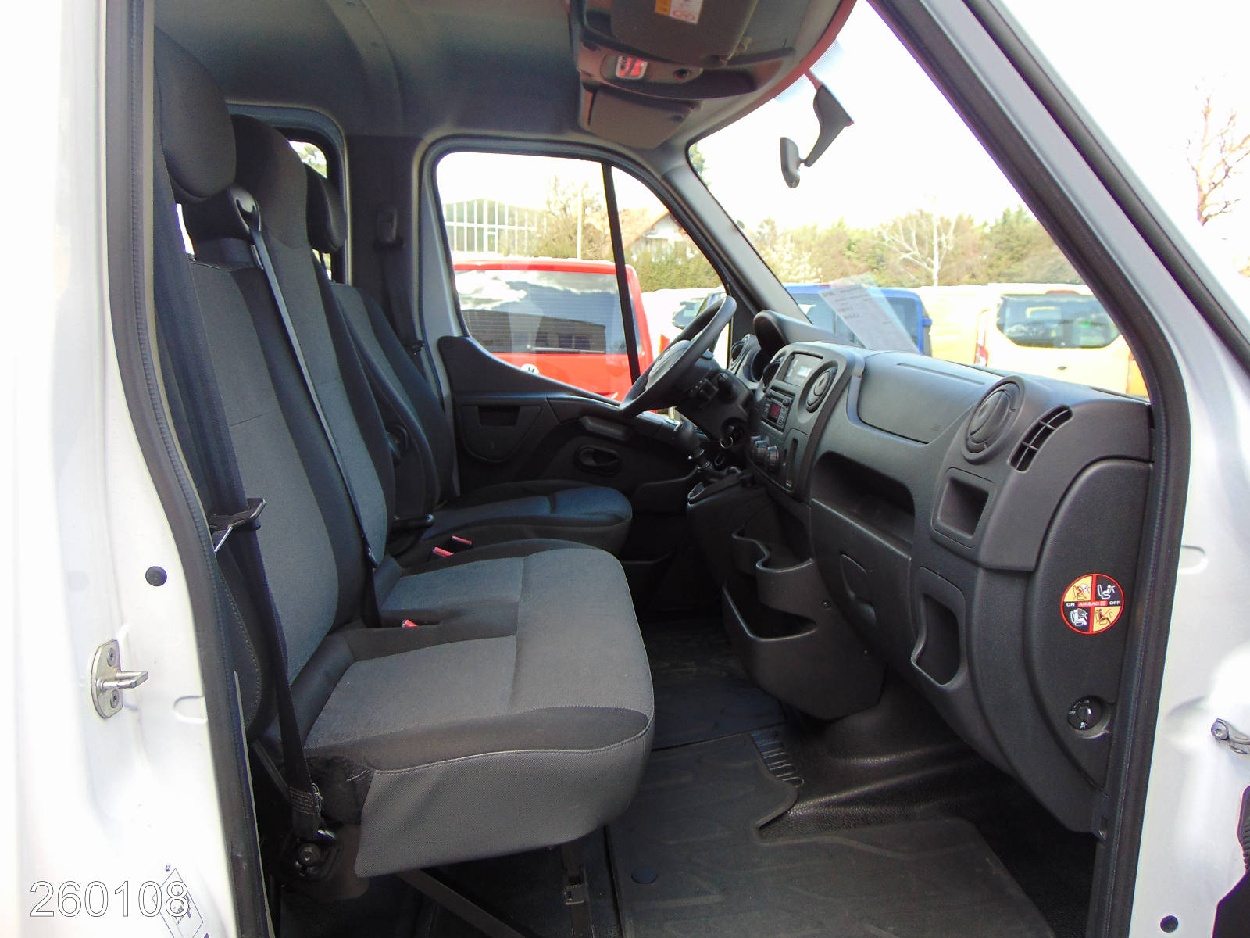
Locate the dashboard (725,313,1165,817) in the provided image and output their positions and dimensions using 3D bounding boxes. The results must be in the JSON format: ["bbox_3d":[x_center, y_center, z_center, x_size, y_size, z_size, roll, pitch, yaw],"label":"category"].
[{"bbox_3d":[0.494,0.045,1.884,0.515,0.731,1.710,-1,10,-5],"label":"dashboard"}]

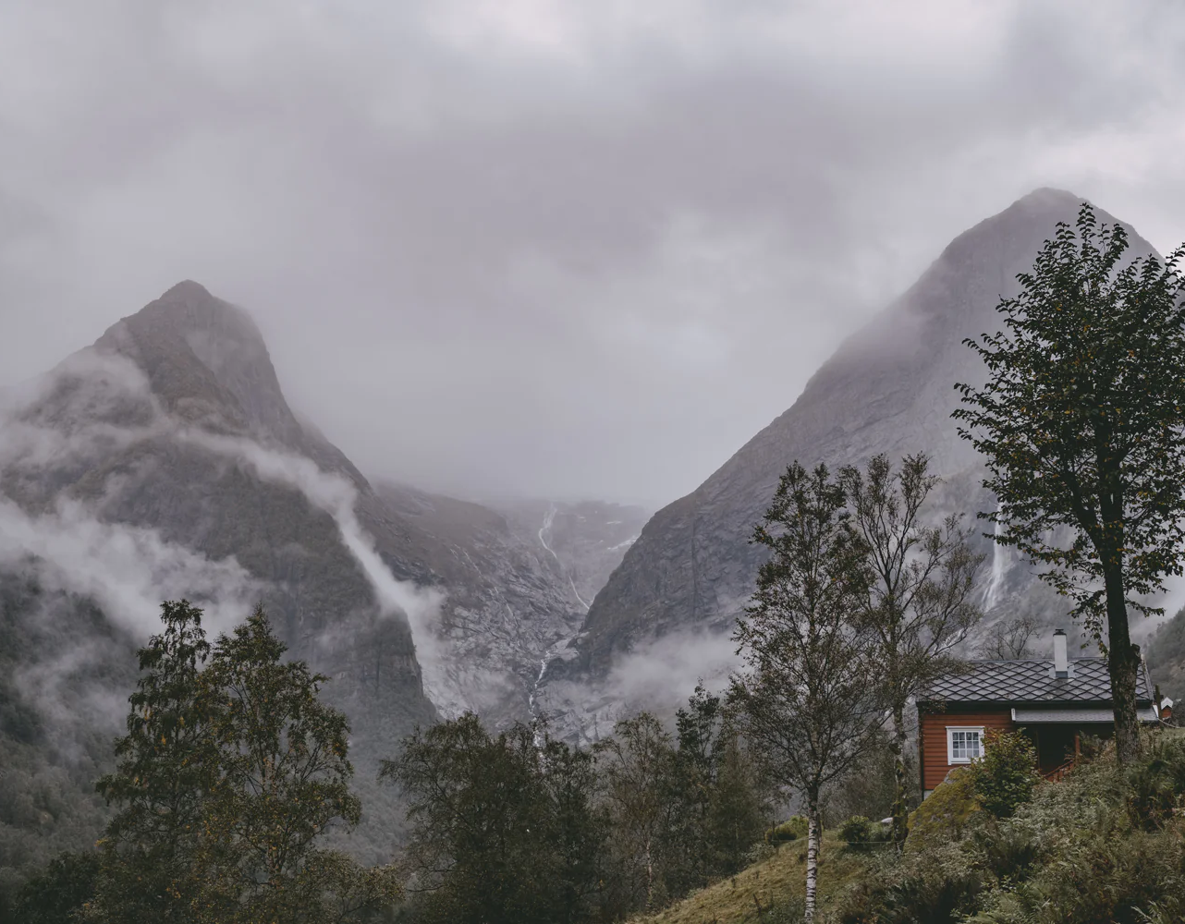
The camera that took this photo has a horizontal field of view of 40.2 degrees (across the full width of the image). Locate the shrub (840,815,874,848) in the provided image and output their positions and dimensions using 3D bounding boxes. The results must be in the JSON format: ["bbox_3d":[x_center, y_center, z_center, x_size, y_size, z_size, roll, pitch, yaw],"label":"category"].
[{"bbox_3d":[6.863,9.609,42.000,0.872,0.851,0.872,-2,-10,9],"label":"shrub"}]

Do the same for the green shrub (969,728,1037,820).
[{"bbox_3d":[8.133,6.170,32.001,1.372,1.726,1.372,-2,-10,14],"label":"green shrub"}]

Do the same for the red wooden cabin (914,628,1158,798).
[{"bbox_3d":[13.363,7.769,49.113,6.750,5.308,6.200,-2,-10,12],"label":"red wooden cabin"}]

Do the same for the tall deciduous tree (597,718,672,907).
[{"bbox_3d":[1.428,11.768,53.989,2.531,6.747,2.531,0,-10,1],"label":"tall deciduous tree"}]

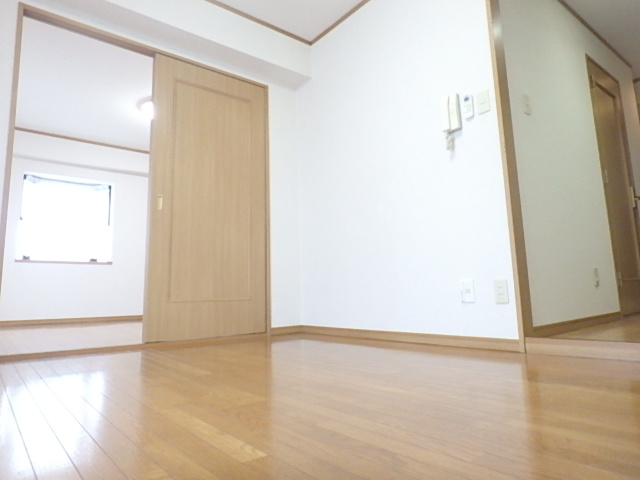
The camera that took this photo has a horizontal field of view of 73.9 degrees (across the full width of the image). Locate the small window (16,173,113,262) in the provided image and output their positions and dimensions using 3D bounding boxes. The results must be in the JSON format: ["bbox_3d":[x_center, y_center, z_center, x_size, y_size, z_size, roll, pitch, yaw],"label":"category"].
[{"bbox_3d":[-3.251,-0.243,5.503,1.059,1.103,0.120,5,-10,-39],"label":"small window"}]

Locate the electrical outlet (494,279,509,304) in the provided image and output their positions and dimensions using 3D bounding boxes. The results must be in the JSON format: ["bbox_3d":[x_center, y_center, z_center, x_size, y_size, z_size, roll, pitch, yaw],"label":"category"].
[{"bbox_3d":[0.922,0.265,2.163,0.012,0.120,0.070,5,-10,-39],"label":"electrical outlet"}]

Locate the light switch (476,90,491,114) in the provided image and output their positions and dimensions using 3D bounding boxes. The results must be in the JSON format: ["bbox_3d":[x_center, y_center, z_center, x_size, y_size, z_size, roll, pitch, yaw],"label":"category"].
[{"bbox_3d":[0.888,-0.746,2.308,0.012,0.120,0.072,5,-10,-39],"label":"light switch"}]

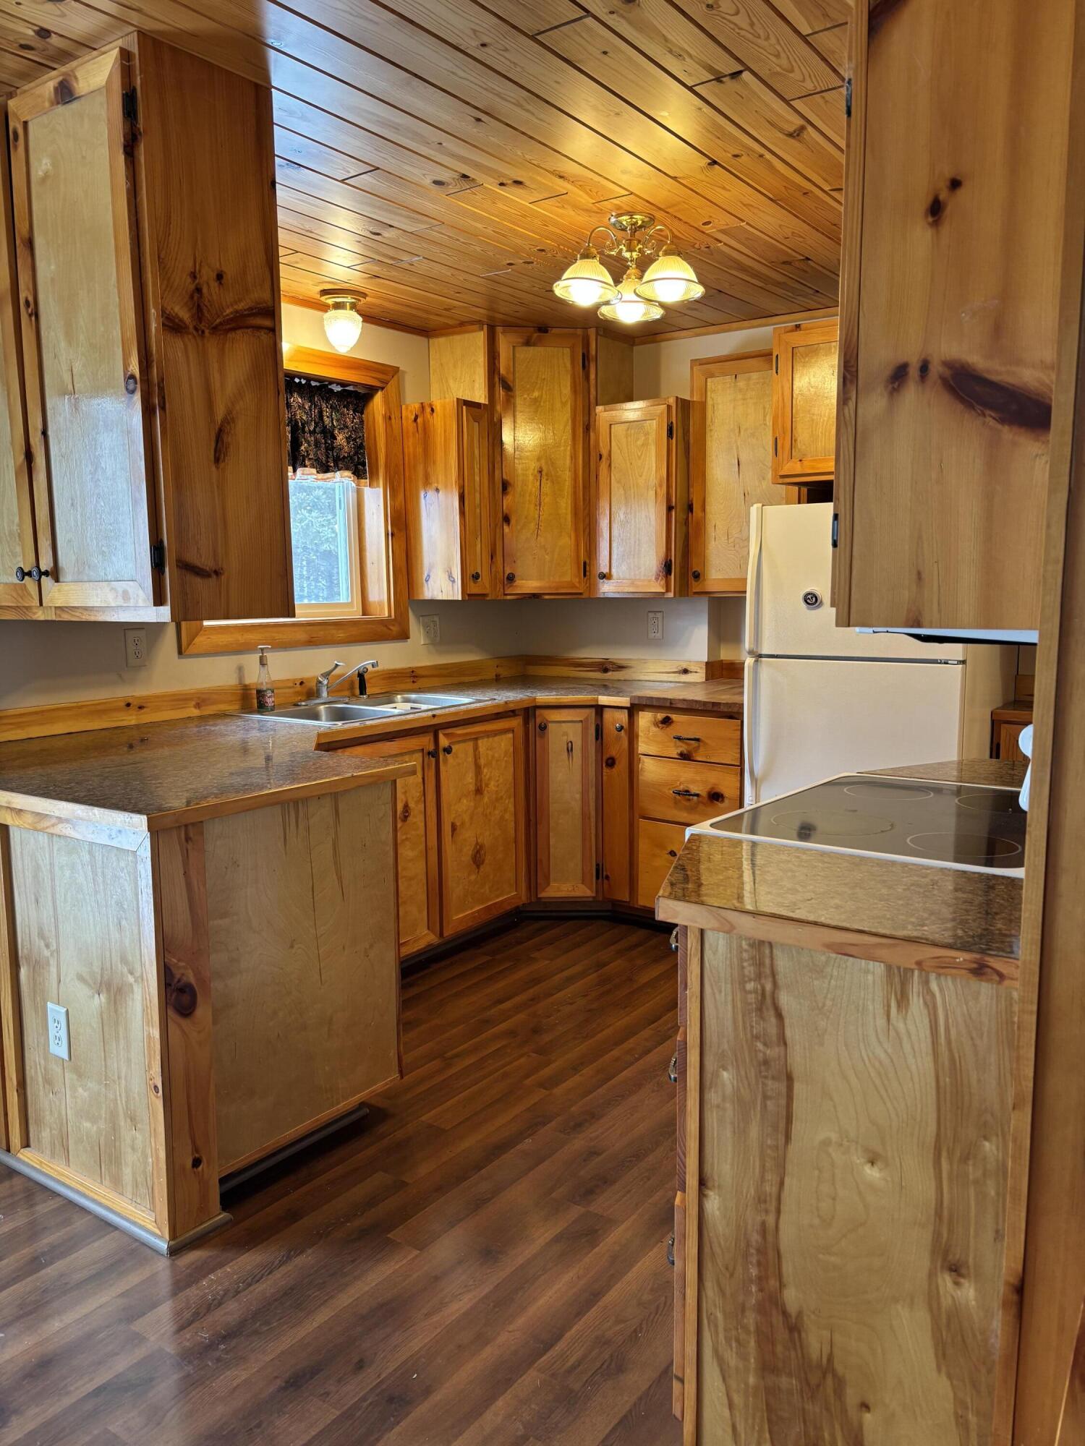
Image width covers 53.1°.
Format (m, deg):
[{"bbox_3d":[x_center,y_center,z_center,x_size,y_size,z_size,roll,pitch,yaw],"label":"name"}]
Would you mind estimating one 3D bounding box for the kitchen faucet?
[{"bbox_3d":[-0.722,-0.158,3.959,0.250,0.155,0.070,3,8,24],"label":"kitchen faucet"}]

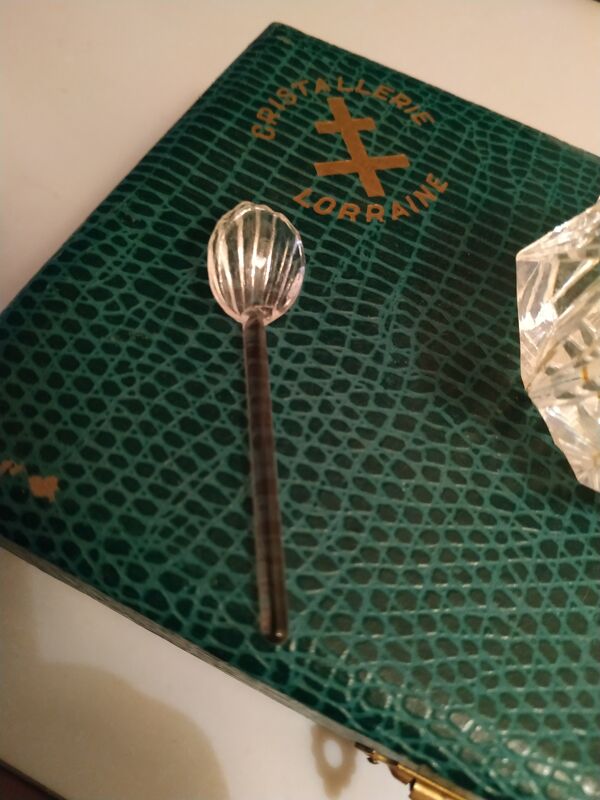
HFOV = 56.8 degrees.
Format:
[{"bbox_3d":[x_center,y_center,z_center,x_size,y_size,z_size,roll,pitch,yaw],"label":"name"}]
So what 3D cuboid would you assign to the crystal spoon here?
[{"bbox_3d":[-0.006,-0.001,0.099,0.019,0.011,0.080,-2,64,-8],"label":"crystal spoon"}]

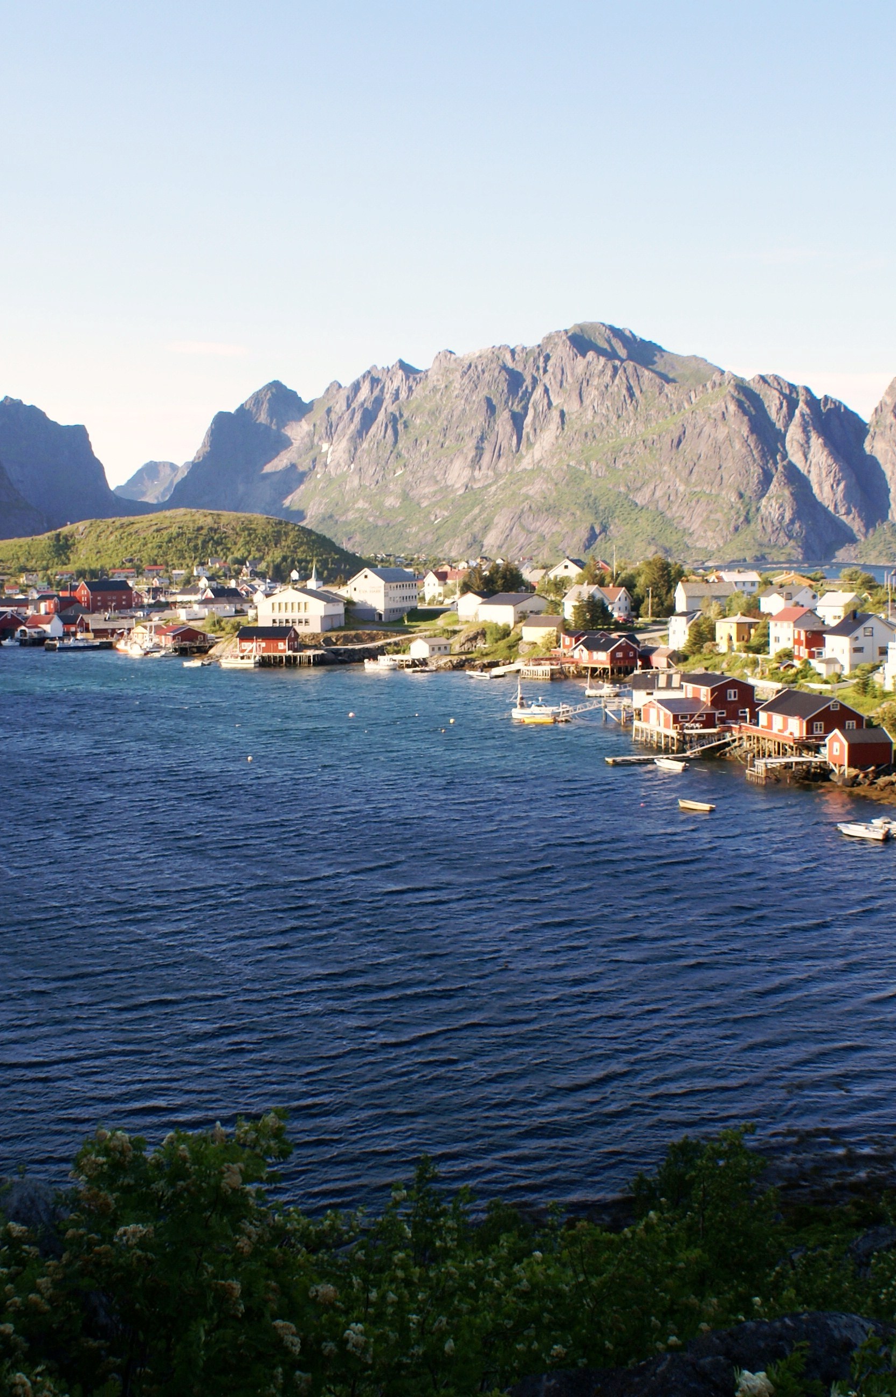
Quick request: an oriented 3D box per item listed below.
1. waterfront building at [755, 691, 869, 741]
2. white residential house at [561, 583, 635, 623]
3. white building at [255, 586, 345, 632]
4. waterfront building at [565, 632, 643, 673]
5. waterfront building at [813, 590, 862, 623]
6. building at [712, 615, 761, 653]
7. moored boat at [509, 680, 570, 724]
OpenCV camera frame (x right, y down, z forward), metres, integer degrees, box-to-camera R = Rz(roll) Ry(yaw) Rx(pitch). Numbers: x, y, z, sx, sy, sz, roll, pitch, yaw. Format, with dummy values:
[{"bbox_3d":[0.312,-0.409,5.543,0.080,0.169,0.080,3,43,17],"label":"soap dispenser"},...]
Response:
[{"bbox_3d":[46.440,1.850,200.550,8.400,5.100,13.000,-2,5,-13],"label":"waterfront building"},{"bbox_3d":[35.560,-22.430,371.510,12.500,8.200,10.000,-3,5,-22],"label":"white residential house"},{"bbox_3d":[-33.300,-20.110,355.560,16.000,10.230,12.500,1,5,15],"label":"white building"},{"bbox_3d":[34.458,-9.994,340.385,9.090,6.330,11.040,-5,7,-40],"label":"waterfront building"},{"bbox_3d":[73.860,-16.630,295.770,5.800,6.090,9.000,-2,5,-17],"label":"waterfront building"},{"bbox_3d":[49.010,-10.950,266.130,5.400,6.140,6.300,-3,6,-25],"label":"building"},{"bbox_3d":[15.051,0.063,261.585,8.000,6.700,2.600,-1,5,0],"label":"moored boat"}]

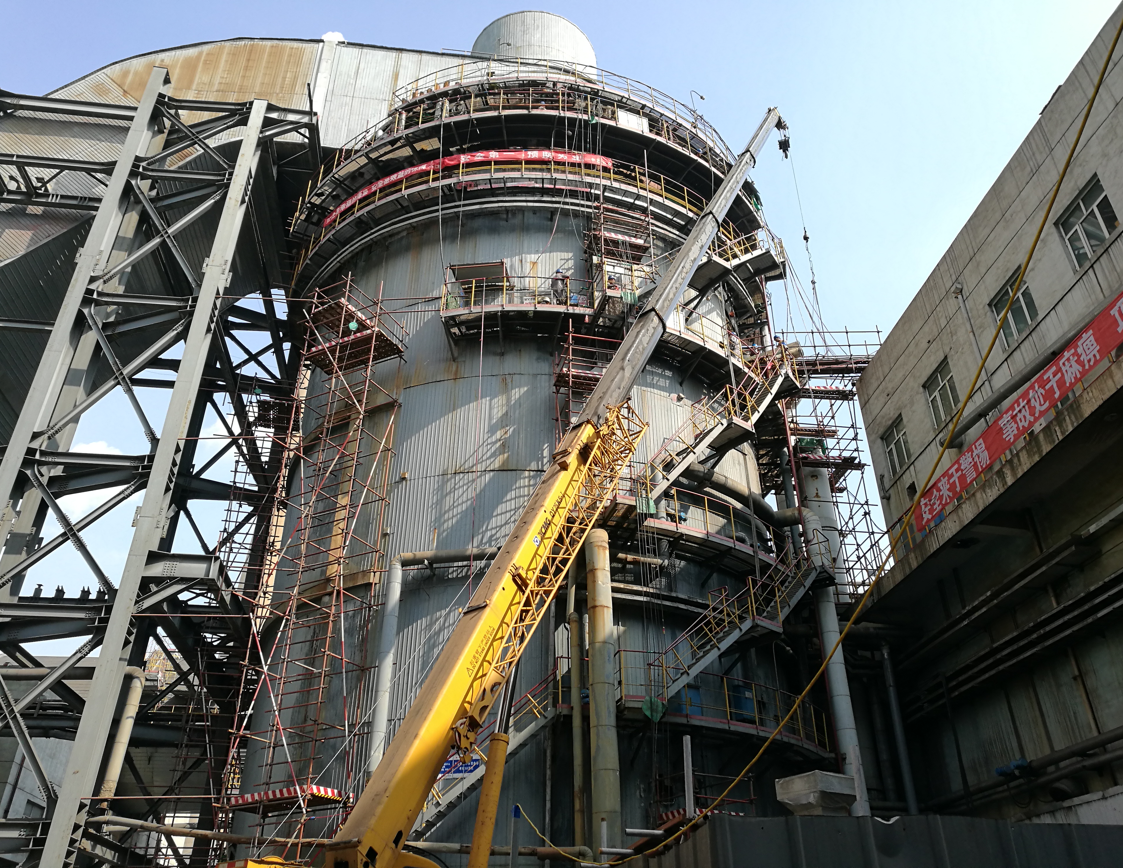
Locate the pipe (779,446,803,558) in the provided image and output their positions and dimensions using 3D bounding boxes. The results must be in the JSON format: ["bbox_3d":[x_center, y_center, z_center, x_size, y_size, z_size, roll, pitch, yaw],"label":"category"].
[{"bbox_3d":[8.508,2.553,33.074,0.360,4.589,0.400,-9,-33,14],"label":"pipe"}]

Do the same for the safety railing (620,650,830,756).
[{"bbox_3d":[4.838,7.191,23.965,8.263,1.200,1.098,23,-39,-31],"label":"safety railing"}]

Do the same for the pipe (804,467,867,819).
[{"bbox_3d":[8.471,6.274,28.002,0.780,11.889,0.850,-10,-34,15],"label":"pipe"}]

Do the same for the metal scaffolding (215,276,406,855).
[{"bbox_3d":[-6.678,3.301,25.373,2.850,19.626,1.700,-14,-35,21],"label":"metal scaffolding"}]

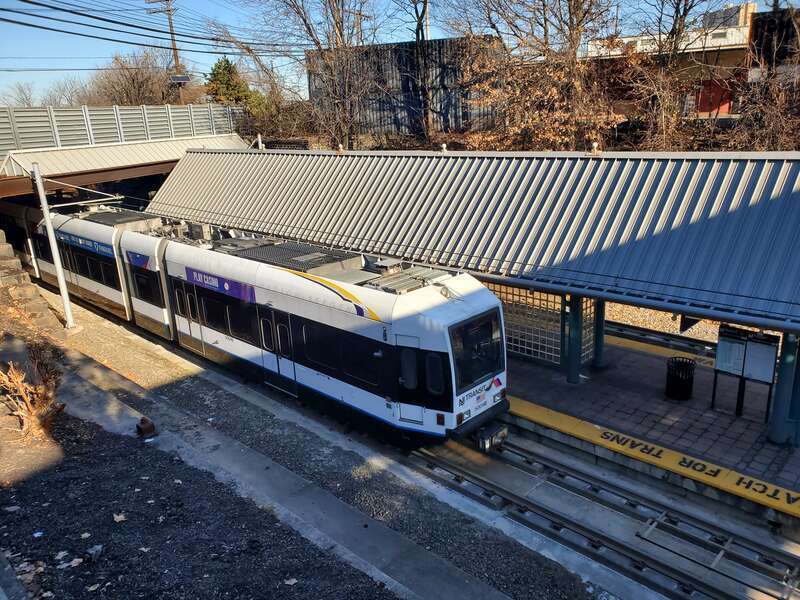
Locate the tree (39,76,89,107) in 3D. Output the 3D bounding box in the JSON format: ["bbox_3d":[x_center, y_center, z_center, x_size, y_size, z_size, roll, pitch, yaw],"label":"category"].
[{"bbox_3d":[-31.675,-17.771,57.510,4.600,6.800,4.400,-11,19,-26],"label":"tree"}]

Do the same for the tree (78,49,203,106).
[{"bbox_3d":[-20.990,-16.369,49.317,9.400,7.920,8.200,-9,18,-20],"label":"tree"}]

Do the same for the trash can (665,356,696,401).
[{"bbox_3d":[6.765,1.903,14.485,0.635,0.855,0.635,6,19,26],"label":"trash can"}]

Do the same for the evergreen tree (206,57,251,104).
[{"bbox_3d":[-11.861,-13.775,42.276,3.300,6.240,3.200,-7,18,-13],"label":"evergreen tree"}]

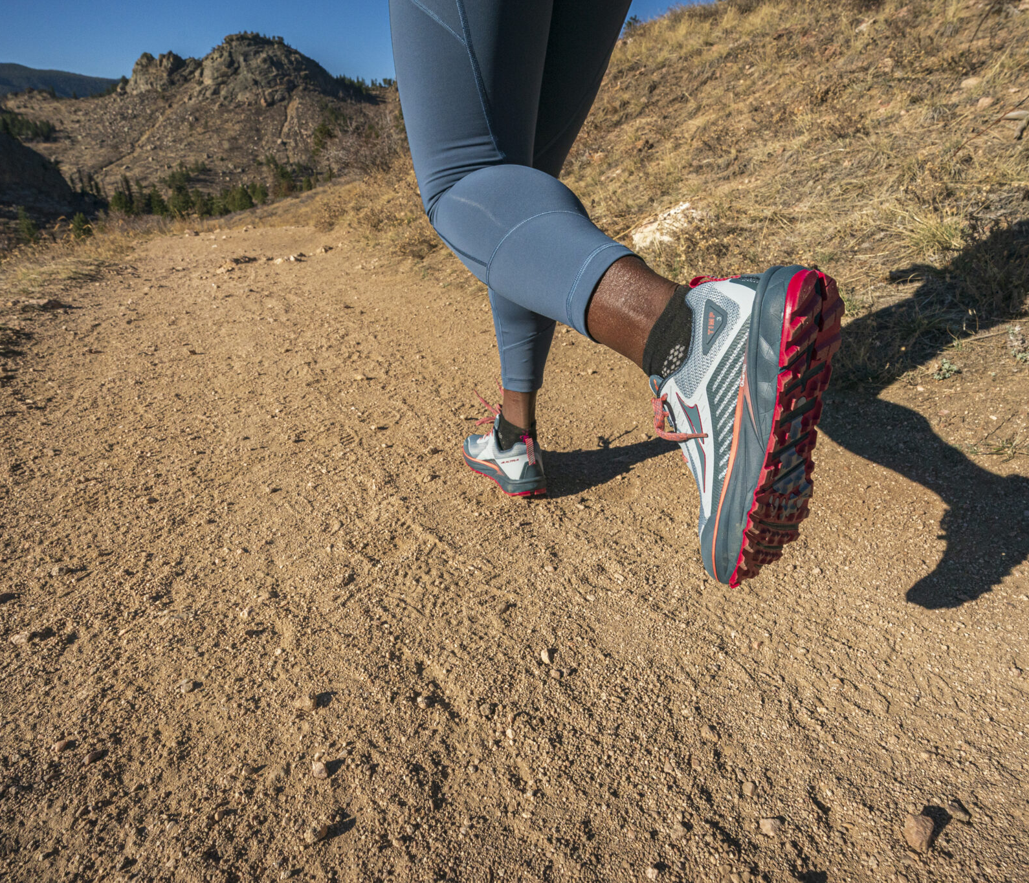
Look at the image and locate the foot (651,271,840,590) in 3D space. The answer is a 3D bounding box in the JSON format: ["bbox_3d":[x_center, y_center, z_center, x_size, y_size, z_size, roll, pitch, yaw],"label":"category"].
[{"bbox_3d":[0.177,-0.010,0.511,0.105,0.275,0.132,-12,23,-40],"label":"foot"}]

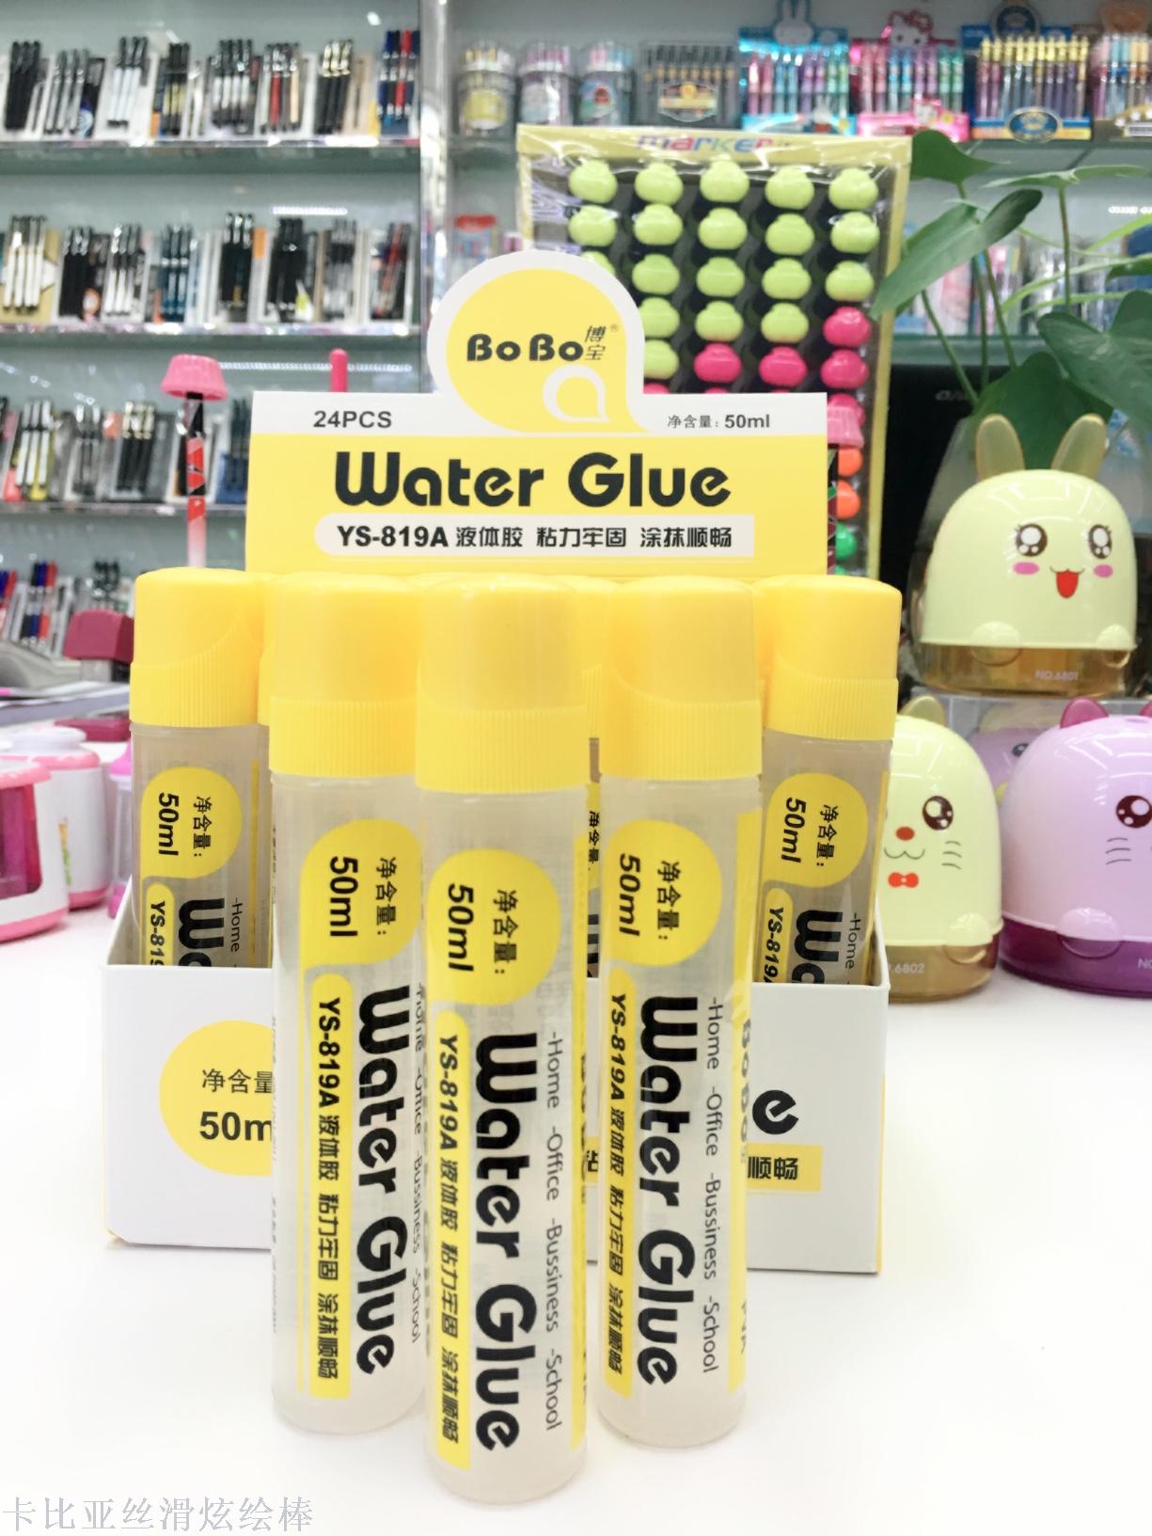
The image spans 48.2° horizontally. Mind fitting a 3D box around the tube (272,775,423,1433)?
[{"bbox_3d":[-0.041,0.057,0.233,0.027,0.118,0.027,1,7,0],"label":"tube"}]

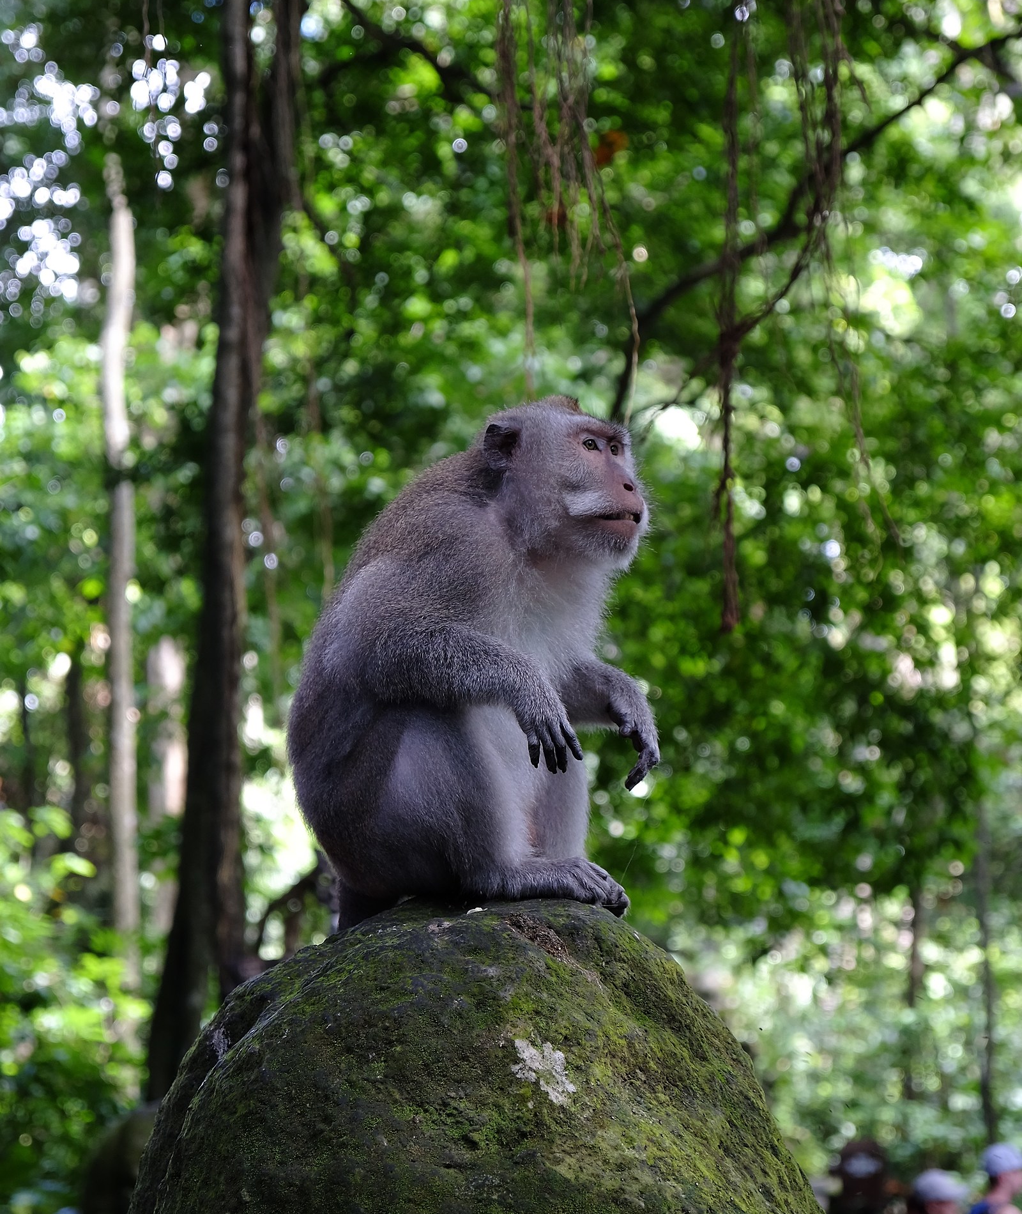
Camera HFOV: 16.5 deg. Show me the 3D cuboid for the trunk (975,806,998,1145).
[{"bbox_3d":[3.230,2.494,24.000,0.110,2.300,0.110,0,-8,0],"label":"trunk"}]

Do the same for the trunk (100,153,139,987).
[{"bbox_3d":[-2.214,-0.249,20.000,0.160,4.780,0.160,0,-8,0],"label":"trunk"}]

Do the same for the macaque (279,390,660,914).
[{"bbox_3d":[-0.032,0.046,3.100,0.310,0.450,0.250,-4,-10,25],"label":"macaque"}]

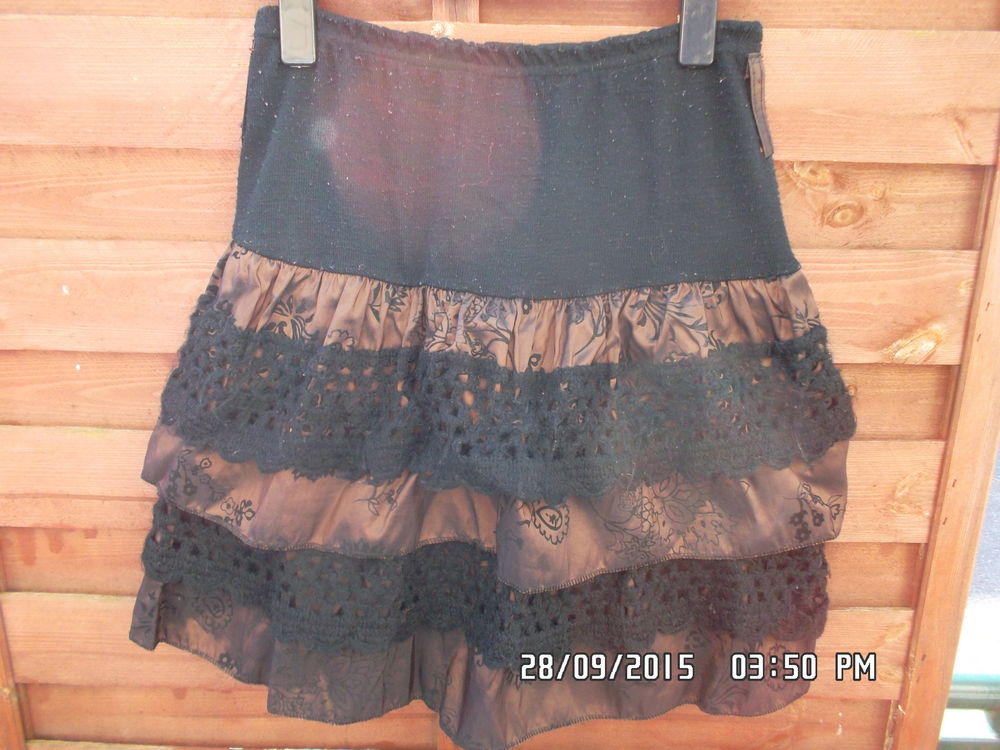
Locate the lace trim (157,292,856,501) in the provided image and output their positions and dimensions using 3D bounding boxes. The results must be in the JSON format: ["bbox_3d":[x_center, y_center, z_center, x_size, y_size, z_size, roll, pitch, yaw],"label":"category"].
[{"bbox_3d":[0.005,0.015,0.628,0.543,0.153,0.075,1,16,0],"label":"lace trim"}]

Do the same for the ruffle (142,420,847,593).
[{"bbox_3d":[-0.002,0.103,0.653,0.567,0.131,0.075,1,16,0],"label":"ruffle"}]

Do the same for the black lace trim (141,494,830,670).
[{"bbox_3d":[-0.010,0.168,0.671,0.572,0.139,0.075,1,16,0],"label":"black lace trim"}]

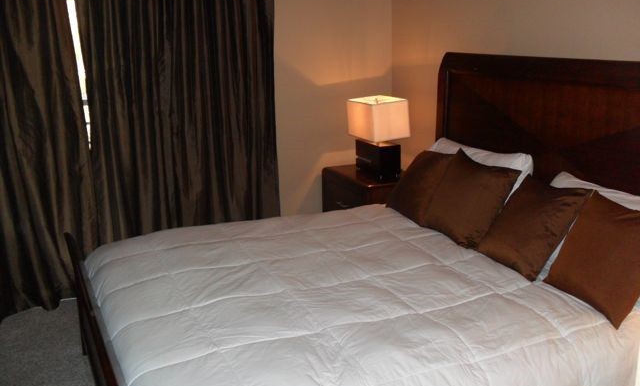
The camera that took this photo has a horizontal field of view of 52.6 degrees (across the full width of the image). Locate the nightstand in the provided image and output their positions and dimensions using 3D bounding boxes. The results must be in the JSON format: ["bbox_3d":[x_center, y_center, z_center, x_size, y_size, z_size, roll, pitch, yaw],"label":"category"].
[{"bbox_3d":[0.375,0.177,4.163,0.470,0.630,0.600,-7,16,-22],"label":"nightstand"}]

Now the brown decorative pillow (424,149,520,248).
[{"bbox_3d":[0.706,0.017,3.110,0.140,0.415,0.440,22,8,-27],"label":"brown decorative pillow"}]

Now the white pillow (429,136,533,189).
[{"bbox_3d":[0.751,-0.032,3.275,0.160,0.450,0.700,19,5,-27],"label":"white pillow"}]

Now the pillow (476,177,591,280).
[{"bbox_3d":[0.886,0.127,2.746,0.140,0.405,0.420,27,5,-27],"label":"pillow"}]

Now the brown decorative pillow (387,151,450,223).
[{"bbox_3d":[0.578,-0.023,3.436,0.140,0.400,0.430,23,7,-27],"label":"brown decorative pillow"}]

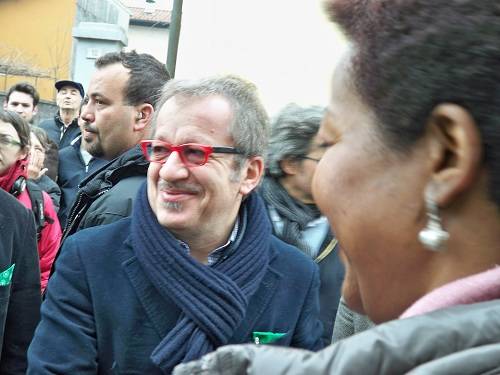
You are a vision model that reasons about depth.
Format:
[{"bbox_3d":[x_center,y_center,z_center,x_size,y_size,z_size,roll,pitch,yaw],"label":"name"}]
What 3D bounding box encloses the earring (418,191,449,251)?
[{"bbox_3d":[0.117,0.021,0.420,0.019,0.037,0.019,6,7,37],"label":"earring"}]

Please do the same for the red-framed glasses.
[{"bbox_3d":[-0.076,-0.048,1.061,0.140,0.045,0.142,8,5,33],"label":"red-framed glasses"}]

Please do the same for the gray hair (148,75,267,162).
[{"bbox_3d":[-0.056,-0.100,1.086,0.170,0.165,0.200,8,5,33],"label":"gray hair"}]

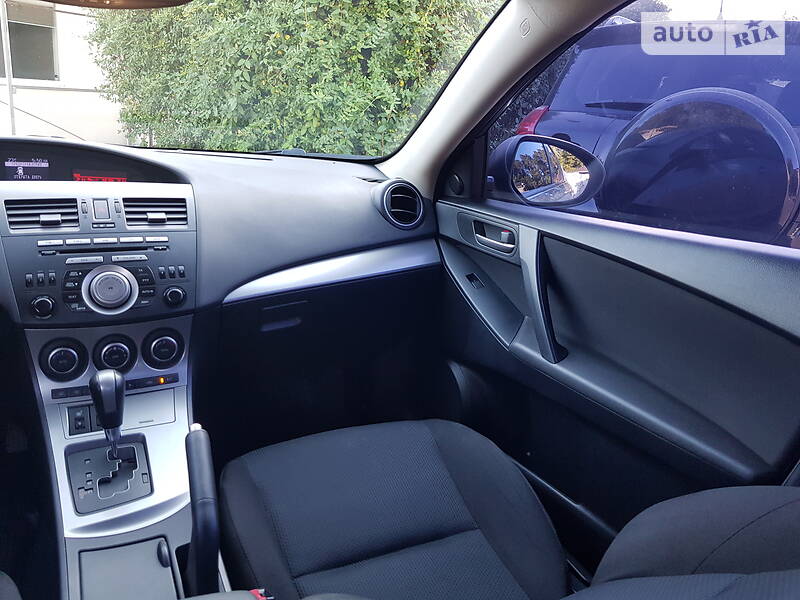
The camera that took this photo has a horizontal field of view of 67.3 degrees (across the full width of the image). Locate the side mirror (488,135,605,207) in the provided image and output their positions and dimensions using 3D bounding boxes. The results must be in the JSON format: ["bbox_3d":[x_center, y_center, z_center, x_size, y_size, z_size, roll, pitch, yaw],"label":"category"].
[{"bbox_3d":[0.314,-0.286,1.326,0.230,0.148,0.125,-2,16,-19],"label":"side mirror"}]

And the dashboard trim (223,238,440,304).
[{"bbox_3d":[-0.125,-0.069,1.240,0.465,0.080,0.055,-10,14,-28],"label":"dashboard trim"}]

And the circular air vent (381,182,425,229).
[{"bbox_3d":[0.004,-0.203,1.290,0.098,0.098,0.040,-6,-3,-31],"label":"circular air vent"}]

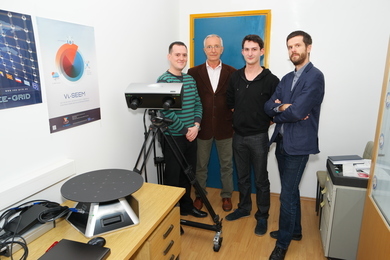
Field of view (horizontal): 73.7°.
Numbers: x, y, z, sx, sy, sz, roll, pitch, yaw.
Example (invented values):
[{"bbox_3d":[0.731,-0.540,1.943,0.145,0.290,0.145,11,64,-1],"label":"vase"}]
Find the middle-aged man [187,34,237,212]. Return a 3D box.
[{"bbox_3d":[0.206,-0.030,2.700,0.560,1.800,0.340,1,14,6],"label":"middle-aged man"}]

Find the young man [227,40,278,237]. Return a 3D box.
[{"bbox_3d":[0.558,0.055,2.401,0.530,1.770,0.380,7,15,28],"label":"young man"}]

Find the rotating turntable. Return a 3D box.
[{"bbox_3d":[-0.470,0.364,1.371,0.400,0.183,0.400,-8,15,-28],"label":"rotating turntable"}]

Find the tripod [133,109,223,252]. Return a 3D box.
[{"bbox_3d":[-0.183,0.415,2.179,0.800,1.180,0.880,4,14,19],"label":"tripod"}]

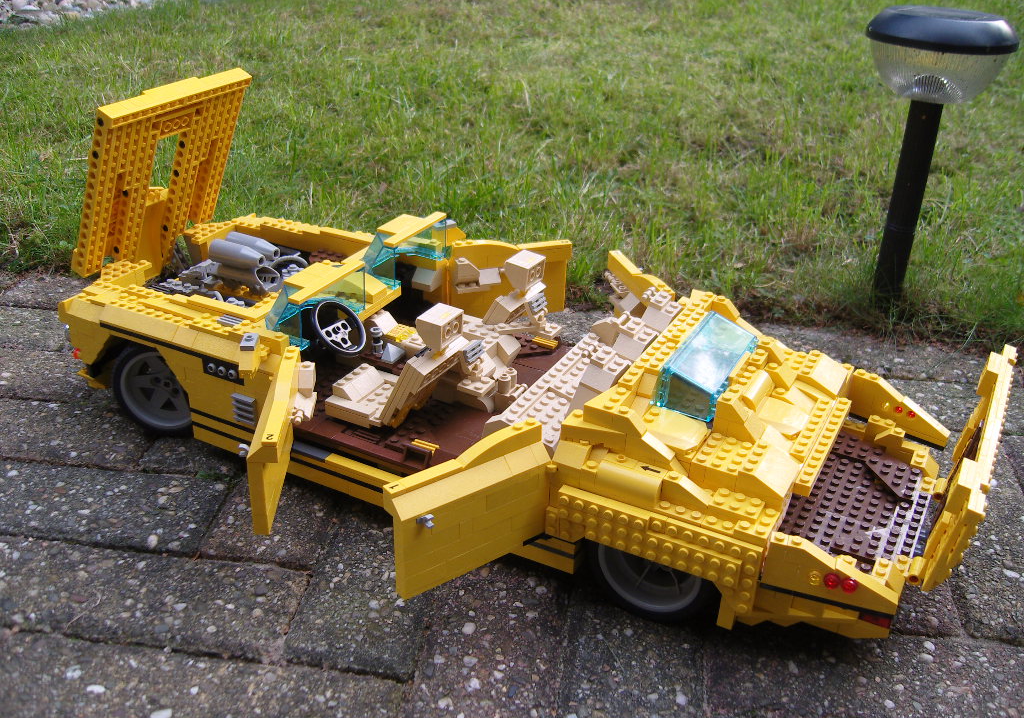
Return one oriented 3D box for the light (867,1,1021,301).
[{"bbox_3d":[0.328,-0.158,0.820,0.118,0.246,0.118,15,32,25],"label":"light"}]

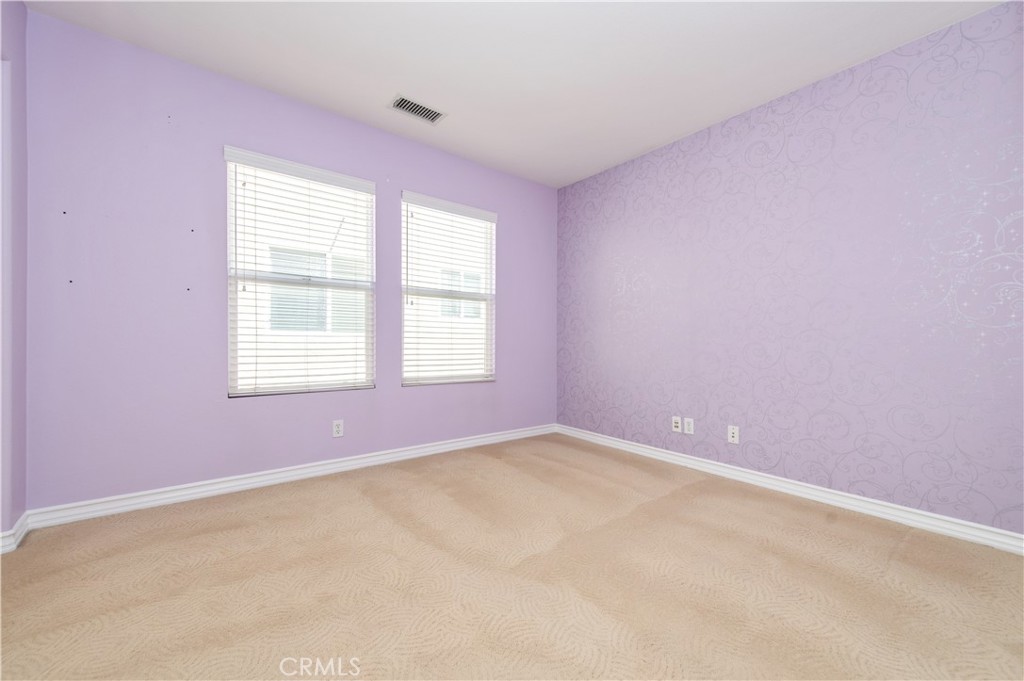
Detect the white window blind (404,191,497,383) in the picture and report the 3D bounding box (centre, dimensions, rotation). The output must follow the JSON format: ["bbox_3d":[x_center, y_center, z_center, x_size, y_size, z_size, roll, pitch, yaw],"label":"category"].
[{"bbox_3d":[-0.486,-0.384,3.253,0.864,1.465,0.070,1,0,-38],"label":"white window blind"}]

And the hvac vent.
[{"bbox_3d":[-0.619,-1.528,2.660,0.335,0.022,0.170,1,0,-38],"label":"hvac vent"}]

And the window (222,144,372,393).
[{"bbox_3d":[-1.333,-0.393,2.588,0.877,1.465,0.070,1,0,-38],"label":"window"}]

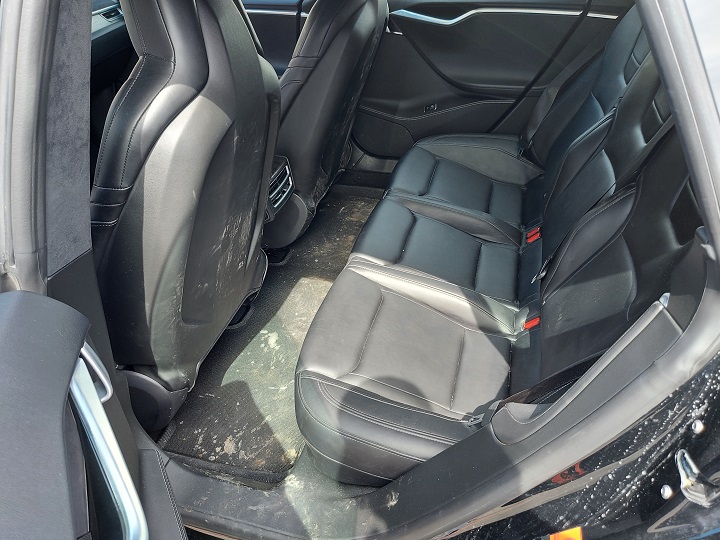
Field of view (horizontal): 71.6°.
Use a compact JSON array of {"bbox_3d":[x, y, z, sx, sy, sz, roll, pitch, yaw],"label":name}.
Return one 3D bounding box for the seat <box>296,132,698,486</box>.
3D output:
[{"bbox_3d":[0.279,0.069,1.083,0.800,0.900,0.510,10,38,13],"label":"seat"}]

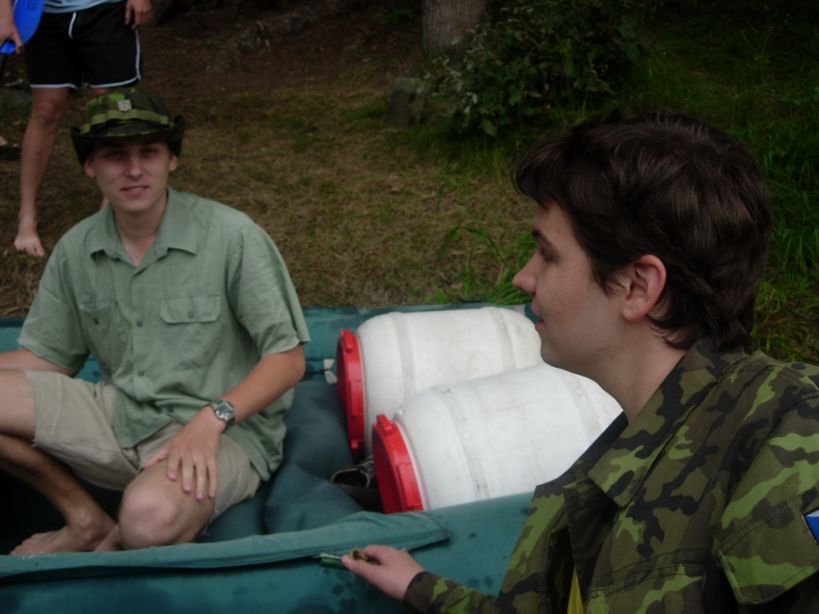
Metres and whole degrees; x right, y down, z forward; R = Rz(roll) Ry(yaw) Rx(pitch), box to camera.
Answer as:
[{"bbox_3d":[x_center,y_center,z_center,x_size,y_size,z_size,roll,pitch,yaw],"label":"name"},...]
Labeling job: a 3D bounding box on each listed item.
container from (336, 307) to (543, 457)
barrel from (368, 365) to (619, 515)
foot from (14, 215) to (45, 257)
[{"bbox_3d":[0.094,0.205,2.490,0.530,0.390,0.390,-3,19,-8],"label":"container"},{"bbox_3d":[0.216,0.336,2.042,0.530,0.390,0.390,-12,20,-11],"label":"barrel"},{"bbox_3d":[-1.438,-0.275,3.680,0.105,0.105,0.260,-8,20,-21],"label":"foot"}]

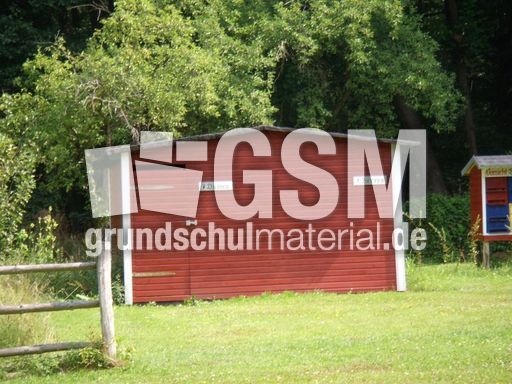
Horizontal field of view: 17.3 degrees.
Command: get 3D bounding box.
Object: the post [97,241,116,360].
[{"bbox_3d":[-1.476,1.075,16.700,0.130,1.200,0.130,-3,0,0],"label":"post"}]

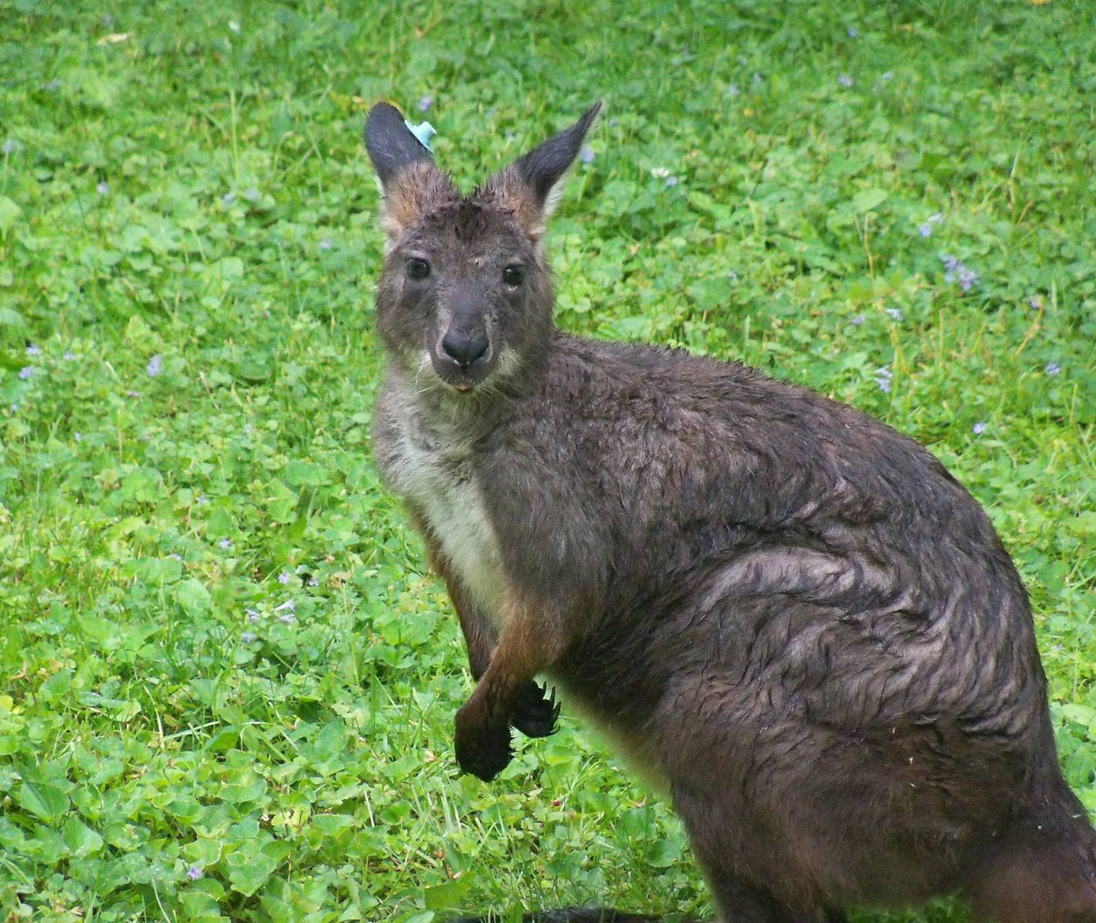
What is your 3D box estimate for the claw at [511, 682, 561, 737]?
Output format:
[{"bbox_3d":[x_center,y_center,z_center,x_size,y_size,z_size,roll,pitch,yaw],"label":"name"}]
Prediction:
[{"bbox_3d":[-0.009,0.147,6.030,0.034,0.034,0.030,-2,13,-7],"label":"claw"}]

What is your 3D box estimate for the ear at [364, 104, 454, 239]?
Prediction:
[{"bbox_3d":[-0.083,-0.172,6.030,0.048,0.085,0.040,-14,0,-31],"label":"ear"}]

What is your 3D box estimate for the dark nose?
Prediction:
[{"bbox_3d":[-0.048,-0.066,5.930,0.029,0.024,0.019,0,13,1],"label":"dark nose"}]

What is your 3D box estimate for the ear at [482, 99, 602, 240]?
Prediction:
[{"bbox_3d":[-0.004,-0.172,6.030,0.042,0.090,0.046,33,-3,-23],"label":"ear"}]

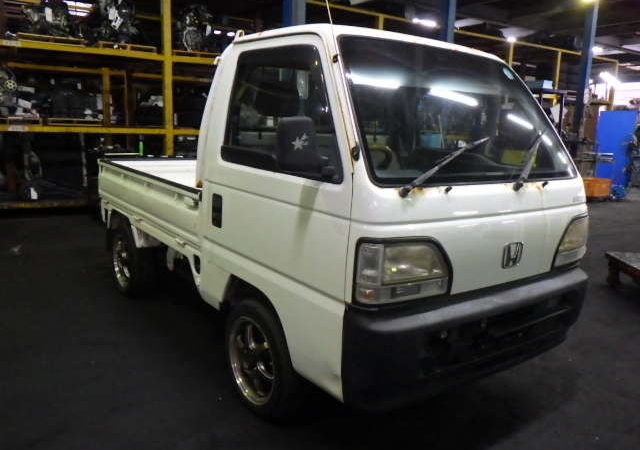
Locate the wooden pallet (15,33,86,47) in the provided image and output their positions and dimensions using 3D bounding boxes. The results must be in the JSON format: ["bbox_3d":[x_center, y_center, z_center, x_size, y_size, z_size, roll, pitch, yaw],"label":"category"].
[{"bbox_3d":[-3.805,-2.546,7.238,0.800,0.100,0.800,-6,14,-36],"label":"wooden pallet"}]

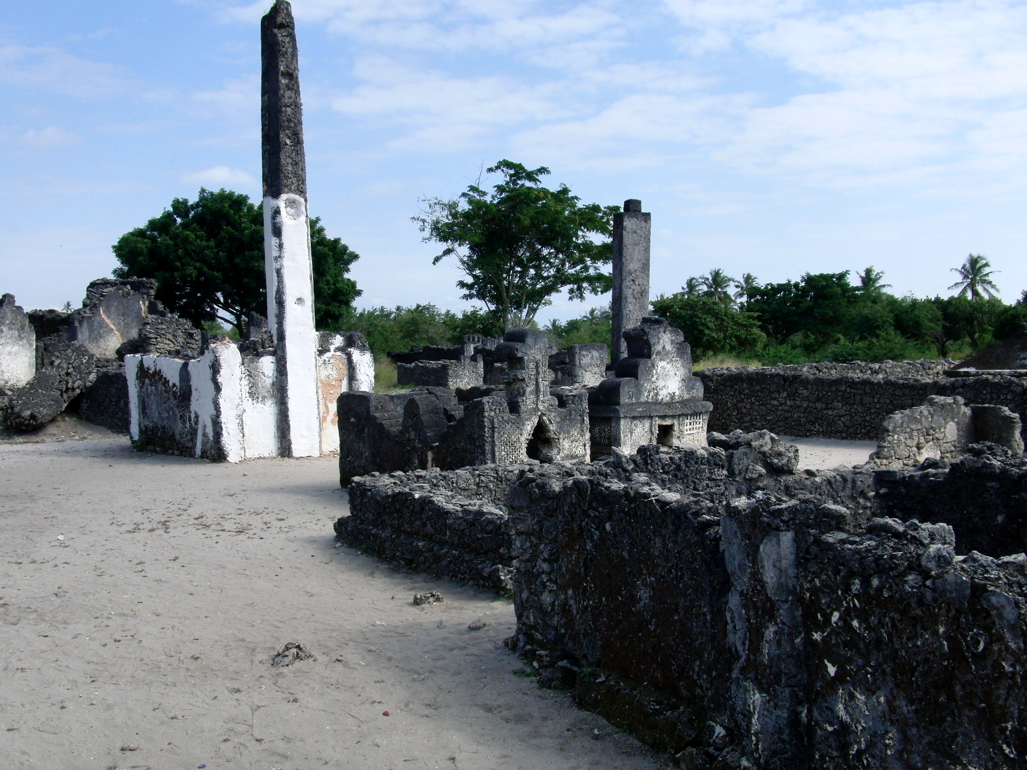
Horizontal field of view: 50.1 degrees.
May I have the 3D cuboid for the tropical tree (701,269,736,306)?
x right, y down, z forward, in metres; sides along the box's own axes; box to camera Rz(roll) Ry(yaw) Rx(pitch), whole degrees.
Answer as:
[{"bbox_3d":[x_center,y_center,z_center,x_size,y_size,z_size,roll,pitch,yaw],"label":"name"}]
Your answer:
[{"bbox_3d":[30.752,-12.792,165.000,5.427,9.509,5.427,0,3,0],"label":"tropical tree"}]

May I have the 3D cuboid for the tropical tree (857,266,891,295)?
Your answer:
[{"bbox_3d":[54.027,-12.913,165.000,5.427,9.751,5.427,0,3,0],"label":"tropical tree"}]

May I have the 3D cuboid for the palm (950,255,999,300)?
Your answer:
[{"bbox_3d":[54.586,-10.769,130.000,6.081,9.531,6.081,0,3,0],"label":"palm"}]

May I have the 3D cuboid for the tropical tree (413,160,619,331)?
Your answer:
[{"bbox_3d":[0.153,-4.751,42.000,8.012,7.720,8.012,0,3,0],"label":"tropical tree"}]

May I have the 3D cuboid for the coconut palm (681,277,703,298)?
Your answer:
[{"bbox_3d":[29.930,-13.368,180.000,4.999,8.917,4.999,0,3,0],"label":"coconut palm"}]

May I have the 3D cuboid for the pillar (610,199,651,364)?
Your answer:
[{"bbox_3d":[2.041,-1.507,19.000,0.520,3.444,0.520,-1,3,-13],"label":"pillar"}]

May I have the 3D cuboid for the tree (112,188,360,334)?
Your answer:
[{"bbox_3d":[-10.606,-4.213,42.000,9.516,6.646,9.516,0,3,0],"label":"tree"}]

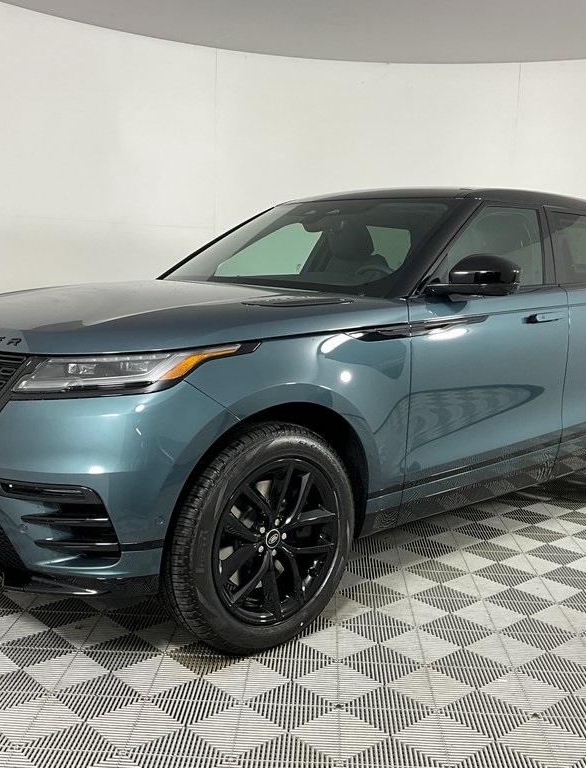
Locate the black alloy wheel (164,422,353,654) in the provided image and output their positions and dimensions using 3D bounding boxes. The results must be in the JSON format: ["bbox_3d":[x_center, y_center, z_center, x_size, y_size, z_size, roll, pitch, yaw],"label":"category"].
[{"bbox_3d":[-0.114,0.505,2.880,0.760,0.755,0.255,-5,10,-41],"label":"black alloy wheel"}]

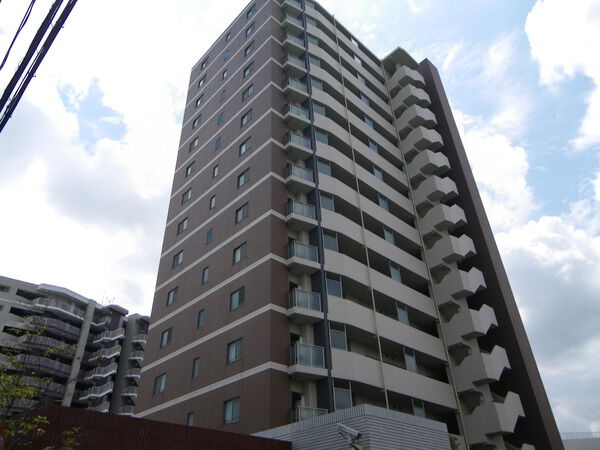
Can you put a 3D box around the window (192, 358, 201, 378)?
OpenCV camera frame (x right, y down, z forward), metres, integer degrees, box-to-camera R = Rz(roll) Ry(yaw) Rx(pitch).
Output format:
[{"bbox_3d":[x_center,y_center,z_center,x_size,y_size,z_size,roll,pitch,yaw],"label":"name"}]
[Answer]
[{"bbox_3d":[-5.728,7.945,27.012,0.120,1.020,0.630,29,-47,-35],"label":"window"}]

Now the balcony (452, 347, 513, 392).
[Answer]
[{"bbox_3d":[11.576,9.251,30.866,3.800,3.050,2.150,29,-47,-35],"label":"balcony"}]

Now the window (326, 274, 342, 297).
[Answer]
[{"bbox_3d":[1.911,3.353,26.822,1.092,1.298,0.118,21,-43,-28],"label":"window"}]

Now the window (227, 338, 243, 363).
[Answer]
[{"bbox_3d":[-3.245,6.315,24.105,0.160,1.119,1.189,29,-47,-35],"label":"window"}]

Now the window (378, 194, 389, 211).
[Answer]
[{"bbox_3d":[5.931,-1.631,34.981,1.100,1.200,0.150,29,-47,-35],"label":"window"}]

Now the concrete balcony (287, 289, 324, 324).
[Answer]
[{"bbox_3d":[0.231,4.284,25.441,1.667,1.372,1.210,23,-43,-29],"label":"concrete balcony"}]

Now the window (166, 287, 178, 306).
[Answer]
[{"bbox_3d":[-8.545,4.882,32.710,0.150,1.180,1.320,29,-47,-35],"label":"window"}]

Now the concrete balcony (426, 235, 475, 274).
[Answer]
[{"bbox_3d":[11.322,2.268,36.038,2.800,2.400,2.200,23,-43,-30],"label":"concrete balcony"}]

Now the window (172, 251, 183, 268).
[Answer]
[{"bbox_3d":[-8.363,2.466,33.299,0.160,1.119,1.189,29,-47,-35],"label":"window"}]

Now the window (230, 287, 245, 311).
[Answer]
[{"bbox_3d":[-3.328,3.991,25.862,0.160,1.119,1.189,29,-47,-35],"label":"window"}]

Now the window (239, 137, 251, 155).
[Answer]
[{"bbox_3d":[-3.796,-5.470,33.815,0.148,1.106,1.136,29,-47,-35],"label":"window"}]

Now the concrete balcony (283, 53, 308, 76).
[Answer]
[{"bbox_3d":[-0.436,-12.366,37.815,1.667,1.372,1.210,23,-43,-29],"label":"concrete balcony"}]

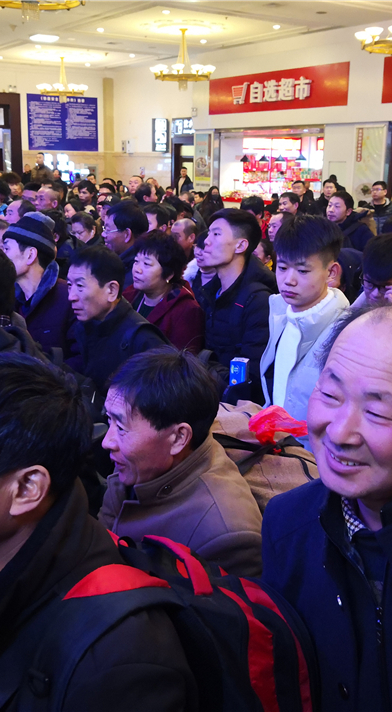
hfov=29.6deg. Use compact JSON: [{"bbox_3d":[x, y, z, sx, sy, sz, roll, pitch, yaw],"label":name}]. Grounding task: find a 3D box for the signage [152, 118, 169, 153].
[{"bbox_3d":[-0.819,-5.090,17.100,0.420,0.780,0.130,-10,18,-34],"label":"signage"}]

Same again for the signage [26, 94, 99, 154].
[{"bbox_3d":[-2.848,-5.019,16.012,1.626,1.131,0.050,-9,18,-33],"label":"signage"}]

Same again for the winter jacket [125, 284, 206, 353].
[{"bbox_3d":[-0.173,0.055,3.090,0.480,0.750,0.310,11,18,33],"label":"winter jacket"}]

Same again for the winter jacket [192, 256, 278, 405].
[{"bbox_3d":[0.181,-0.065,3.170,0.330,0.710,0.520,-11,19,-36],"label":"winter jacket"}]

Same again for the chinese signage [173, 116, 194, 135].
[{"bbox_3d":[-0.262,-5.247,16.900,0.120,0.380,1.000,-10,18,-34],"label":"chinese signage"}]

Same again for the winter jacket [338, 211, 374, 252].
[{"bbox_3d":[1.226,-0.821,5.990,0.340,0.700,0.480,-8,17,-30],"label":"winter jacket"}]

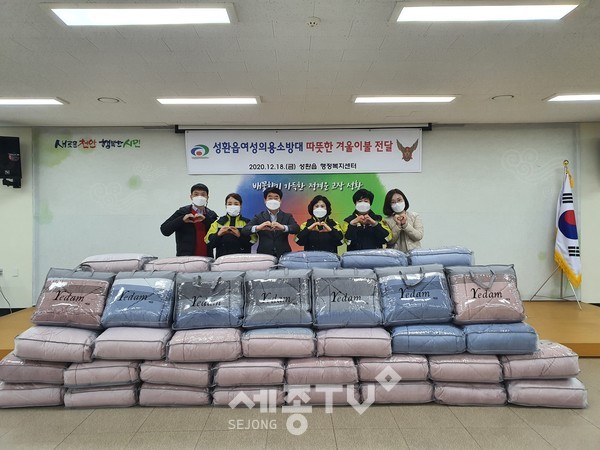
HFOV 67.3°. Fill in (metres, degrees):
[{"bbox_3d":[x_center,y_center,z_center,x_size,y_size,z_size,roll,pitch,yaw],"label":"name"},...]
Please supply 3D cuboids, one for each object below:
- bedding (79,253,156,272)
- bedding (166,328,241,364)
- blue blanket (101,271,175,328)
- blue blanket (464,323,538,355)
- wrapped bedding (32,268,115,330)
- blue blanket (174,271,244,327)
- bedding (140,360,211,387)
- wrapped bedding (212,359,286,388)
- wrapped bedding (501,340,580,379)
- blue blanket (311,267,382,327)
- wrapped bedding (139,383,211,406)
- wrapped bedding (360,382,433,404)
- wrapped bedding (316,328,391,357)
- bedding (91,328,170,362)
[{"bbox_3d":[-1.720,0.389,4.353,0.580,0.180,0.490,-1,1,-3],"label":"bedding"},{"bbox_3d":[-0.779,1.001,3.851,0.585,0.185,0.490,-1,1,-4],"label":"bedding"},{"bbox_3d":[-1.429,0.674,4.064,0.600,0.510,0.190,0,-25,0],"label":"blue blanket"},{"bbox_3d":[1.591,0.906,3.740,0.570,0.200,0.450,-1,1,0],"label":"blue blanket"},{"bbox_3d":[-2.019,0.663,4.053,0.600,0.510,0.190,2,-25,4],"label":"wrapped bedding"},{"bbox_3d":[-0.736,0.627,3.750,0.560,0.465,0.200,-1,-13,0],"label":"blue blanket"},{"bbox_3d":[-0.954,1.174,3.781,0.565,0.185,0.490,-1,1,4],"label":"bedding"},{"bbox_3d":[-0.407,1.168,3.787,0.565,0.185,0.490,-1,1,-1],"label":"wrapped bedding"},{"bbox_3d":[1.847,1.082,3.666,0.580,0.195,0.450,-1,1,-1],"label":"wrapped bedding"},{"bbox_3d":[0.379,0.608,3.761,0.560,0.470,0.200,-1,-13,0],"label":"blue blanket"},{"bbox_3d":[-0.978,1.344,3.793,0.565,0.180,0.490,-1,1,1],"label":"wrapped bedding"},{"bbox_3d":[0.755,1.293,3.725,0.550,0.165,0.470,-1,1,-1],"label":"wrapped bedding"},{"bbox_3d":[0.441,0.981,3.890,0.603,0.195,0.490,-1,1,-1],"label":"wrapped bedding"},{"bbox_3d":[-1.365,0.997,3.864,0.588,0.195,0.490,-1,1,-1],"label":"bedding"}]

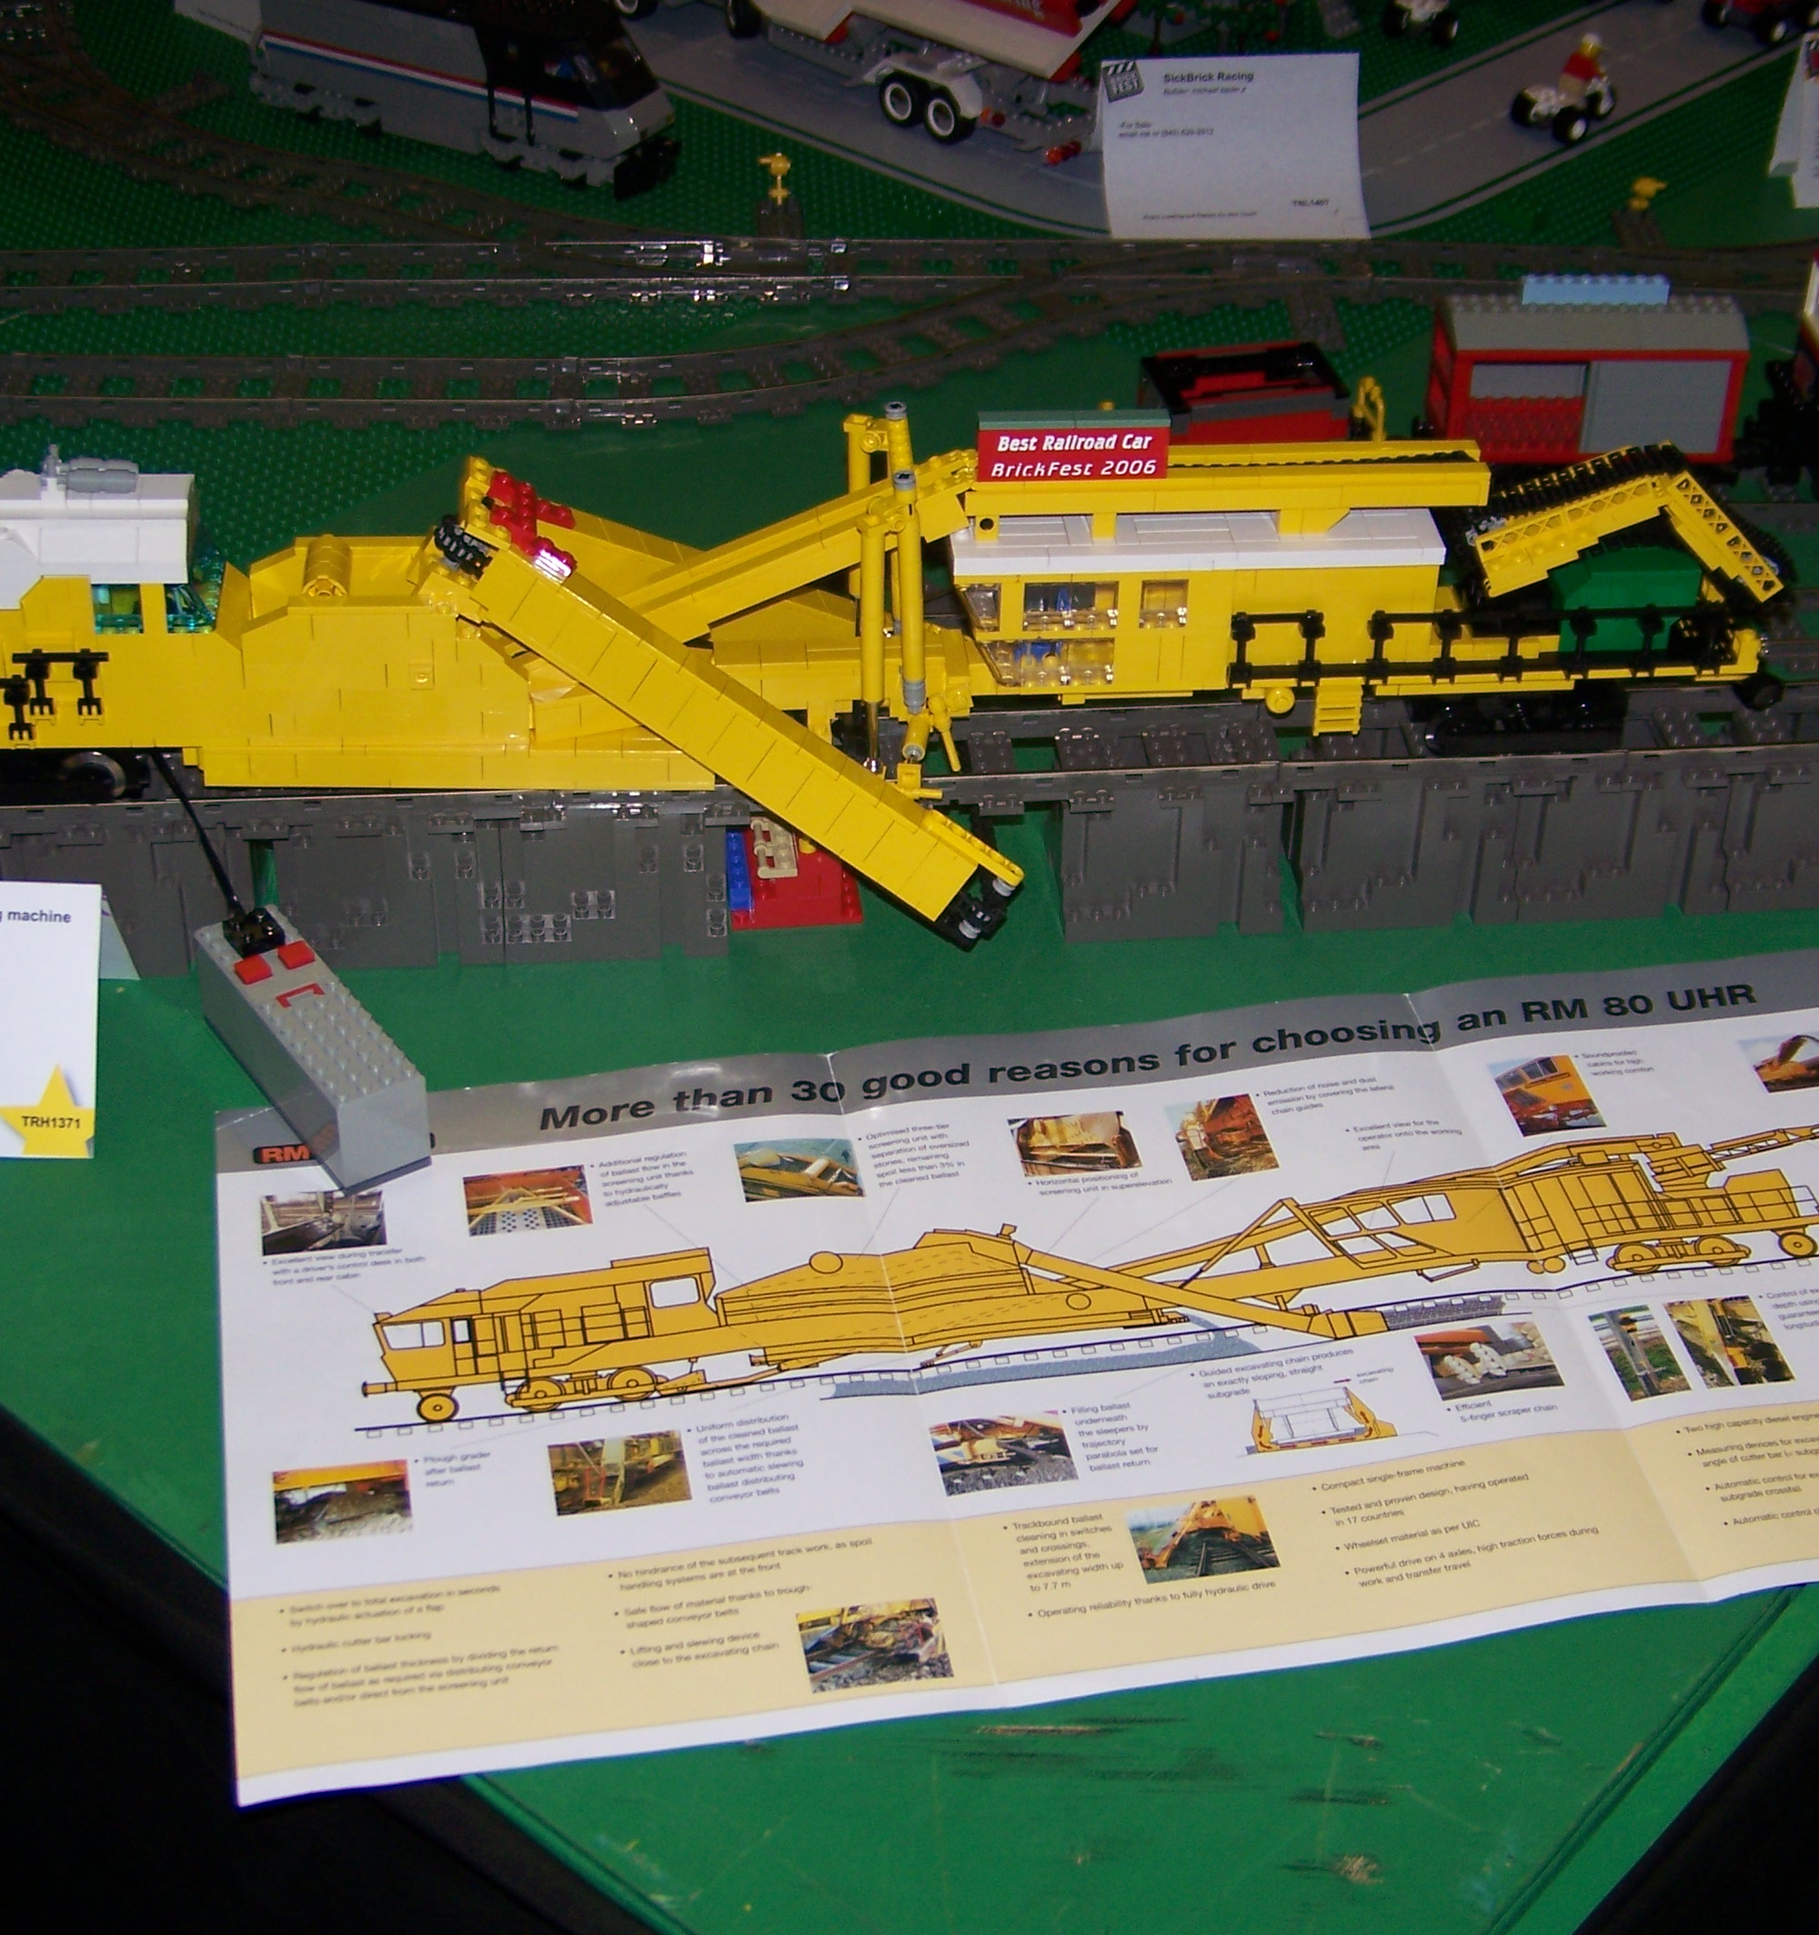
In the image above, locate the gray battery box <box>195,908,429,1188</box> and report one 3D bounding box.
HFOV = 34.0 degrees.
[{"bbox_3d":[-0.204,0.026,1.014,0.032,0.039,0.112,-22,44,-28],"label":"gray battery box"}]

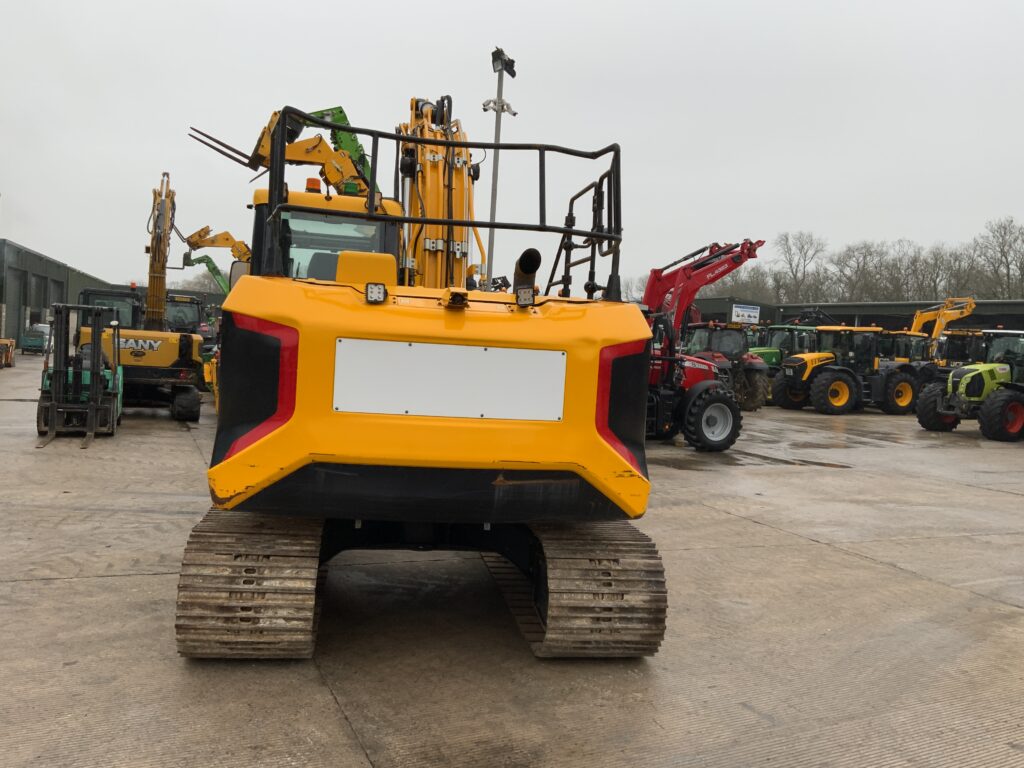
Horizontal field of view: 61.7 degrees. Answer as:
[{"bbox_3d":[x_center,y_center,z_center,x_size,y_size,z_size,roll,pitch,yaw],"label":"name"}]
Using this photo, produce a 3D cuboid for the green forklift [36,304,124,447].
[{"bbox_3d":[-7.294,-0.240,14.468,1.230,2.170,3.800,2,2,-21],"label":"green forklift"}]

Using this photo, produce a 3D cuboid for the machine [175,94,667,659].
[{"bbox_3d":[-0.834,-0.783,7.551,2.690,4.450,6.500,3,2,-10],"label":"machine"}]

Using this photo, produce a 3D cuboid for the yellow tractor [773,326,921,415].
[{"bbox_3d":[12.880,-0.413,32.688,4.900,3.150,2.550,2,2,-22],"label":"yellow tractor"}]

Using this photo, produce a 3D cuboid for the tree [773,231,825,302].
[{"bbox_3d":[25.590,-6.590,74.750,5.000,13.500,5.000,3,2,0],"label":"tree"}]

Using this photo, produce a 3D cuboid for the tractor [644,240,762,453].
[{"bbox_3d":[2.637,-0.952,17.704,5.200,4.350,2.400,2,2,-18],"label":"tractor"}]

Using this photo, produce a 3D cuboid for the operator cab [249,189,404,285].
[{"bbox_3d":[-1.416,-0.438,6.562,1.000,1.740,1.750,3,2,-10],"label":"operator cab"}]

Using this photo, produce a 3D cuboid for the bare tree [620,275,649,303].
[{"bbox_3d":[12.980,-6.317,89.797,4.500,10.500,4.500,3,2,0],"label":"bare tree"}]

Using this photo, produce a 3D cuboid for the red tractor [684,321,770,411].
[{"bbox_3d":[7.524,-0.668,32.233,2.500,3.150,4.800,2,2,-20],"label":"red tractor"}]

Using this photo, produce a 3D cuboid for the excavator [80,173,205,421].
[{"bbox_3d":[-8.111,-2.409,19.806,2.500,6.000,6.300,2,2,-16],"label":"excavator"}]

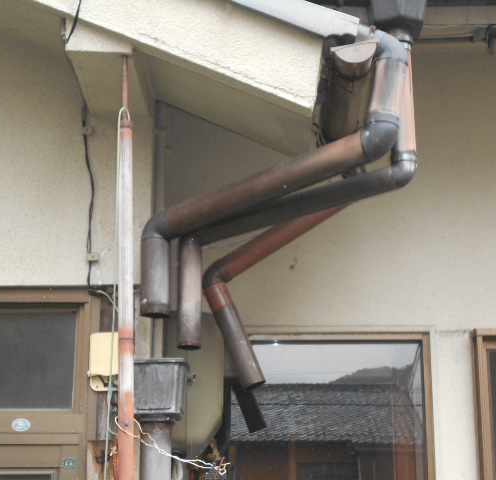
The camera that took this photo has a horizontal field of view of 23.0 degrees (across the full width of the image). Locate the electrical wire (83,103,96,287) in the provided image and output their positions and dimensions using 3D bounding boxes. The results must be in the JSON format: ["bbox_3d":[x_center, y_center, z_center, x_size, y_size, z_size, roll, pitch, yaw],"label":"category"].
[{"bbox_3d":[-0.447,-0.138,3.411,0.046,0.550,0.020,0,-19,0],"label":"electrical wire"}]

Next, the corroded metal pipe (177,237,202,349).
[{"bbox_3d":[-0.151,0.134,3.190,0.061,0.298,0.061,0,-19,0],"label":"corroded metal pipe"}]

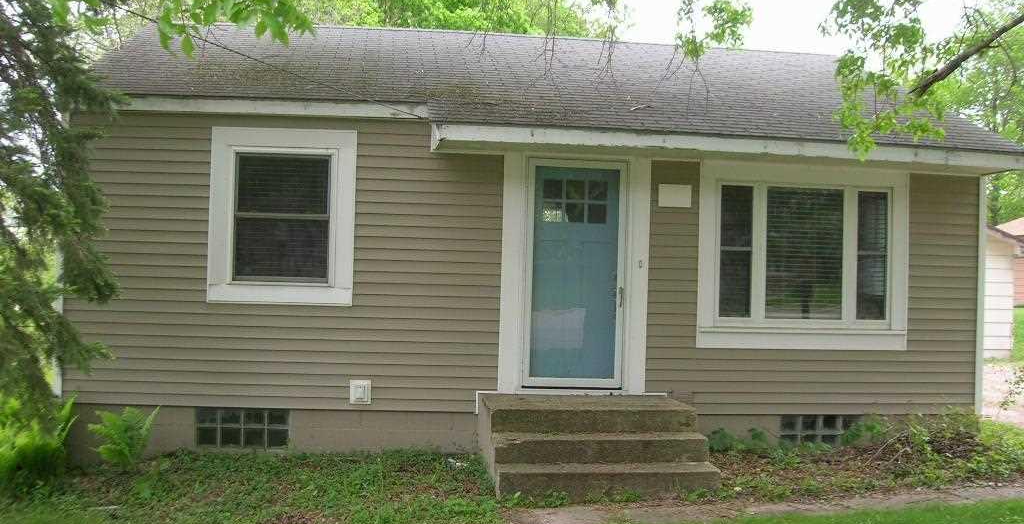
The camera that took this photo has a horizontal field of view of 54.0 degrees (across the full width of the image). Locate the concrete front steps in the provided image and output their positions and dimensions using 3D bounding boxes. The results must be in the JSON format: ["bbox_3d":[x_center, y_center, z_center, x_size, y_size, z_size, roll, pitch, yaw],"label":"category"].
[{"bbox_3d":[0.663,1.505,8.317,1.700,0.585,1.500,2,-2,-7],"label":"concrete front steps"}]

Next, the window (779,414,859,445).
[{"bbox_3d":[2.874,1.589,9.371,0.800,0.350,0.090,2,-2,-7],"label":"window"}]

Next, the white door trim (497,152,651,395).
[{"bbox_3d":[0.570,0.099,9.097,1.350,2.130,0.120,2,-2,-7],"label":"white door trim"}]

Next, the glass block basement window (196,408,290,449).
[{"bbox_3d":[-2.338,1.463,8.760,0.800,0.350,0.090,2,-2,-7],"label":"glass block basement window"}]

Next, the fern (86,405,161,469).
[{"bbox_3d":[-3.204,1.459,8.315,0.550,0.510,0.500,2,-2,-7],"label":"fern"}]

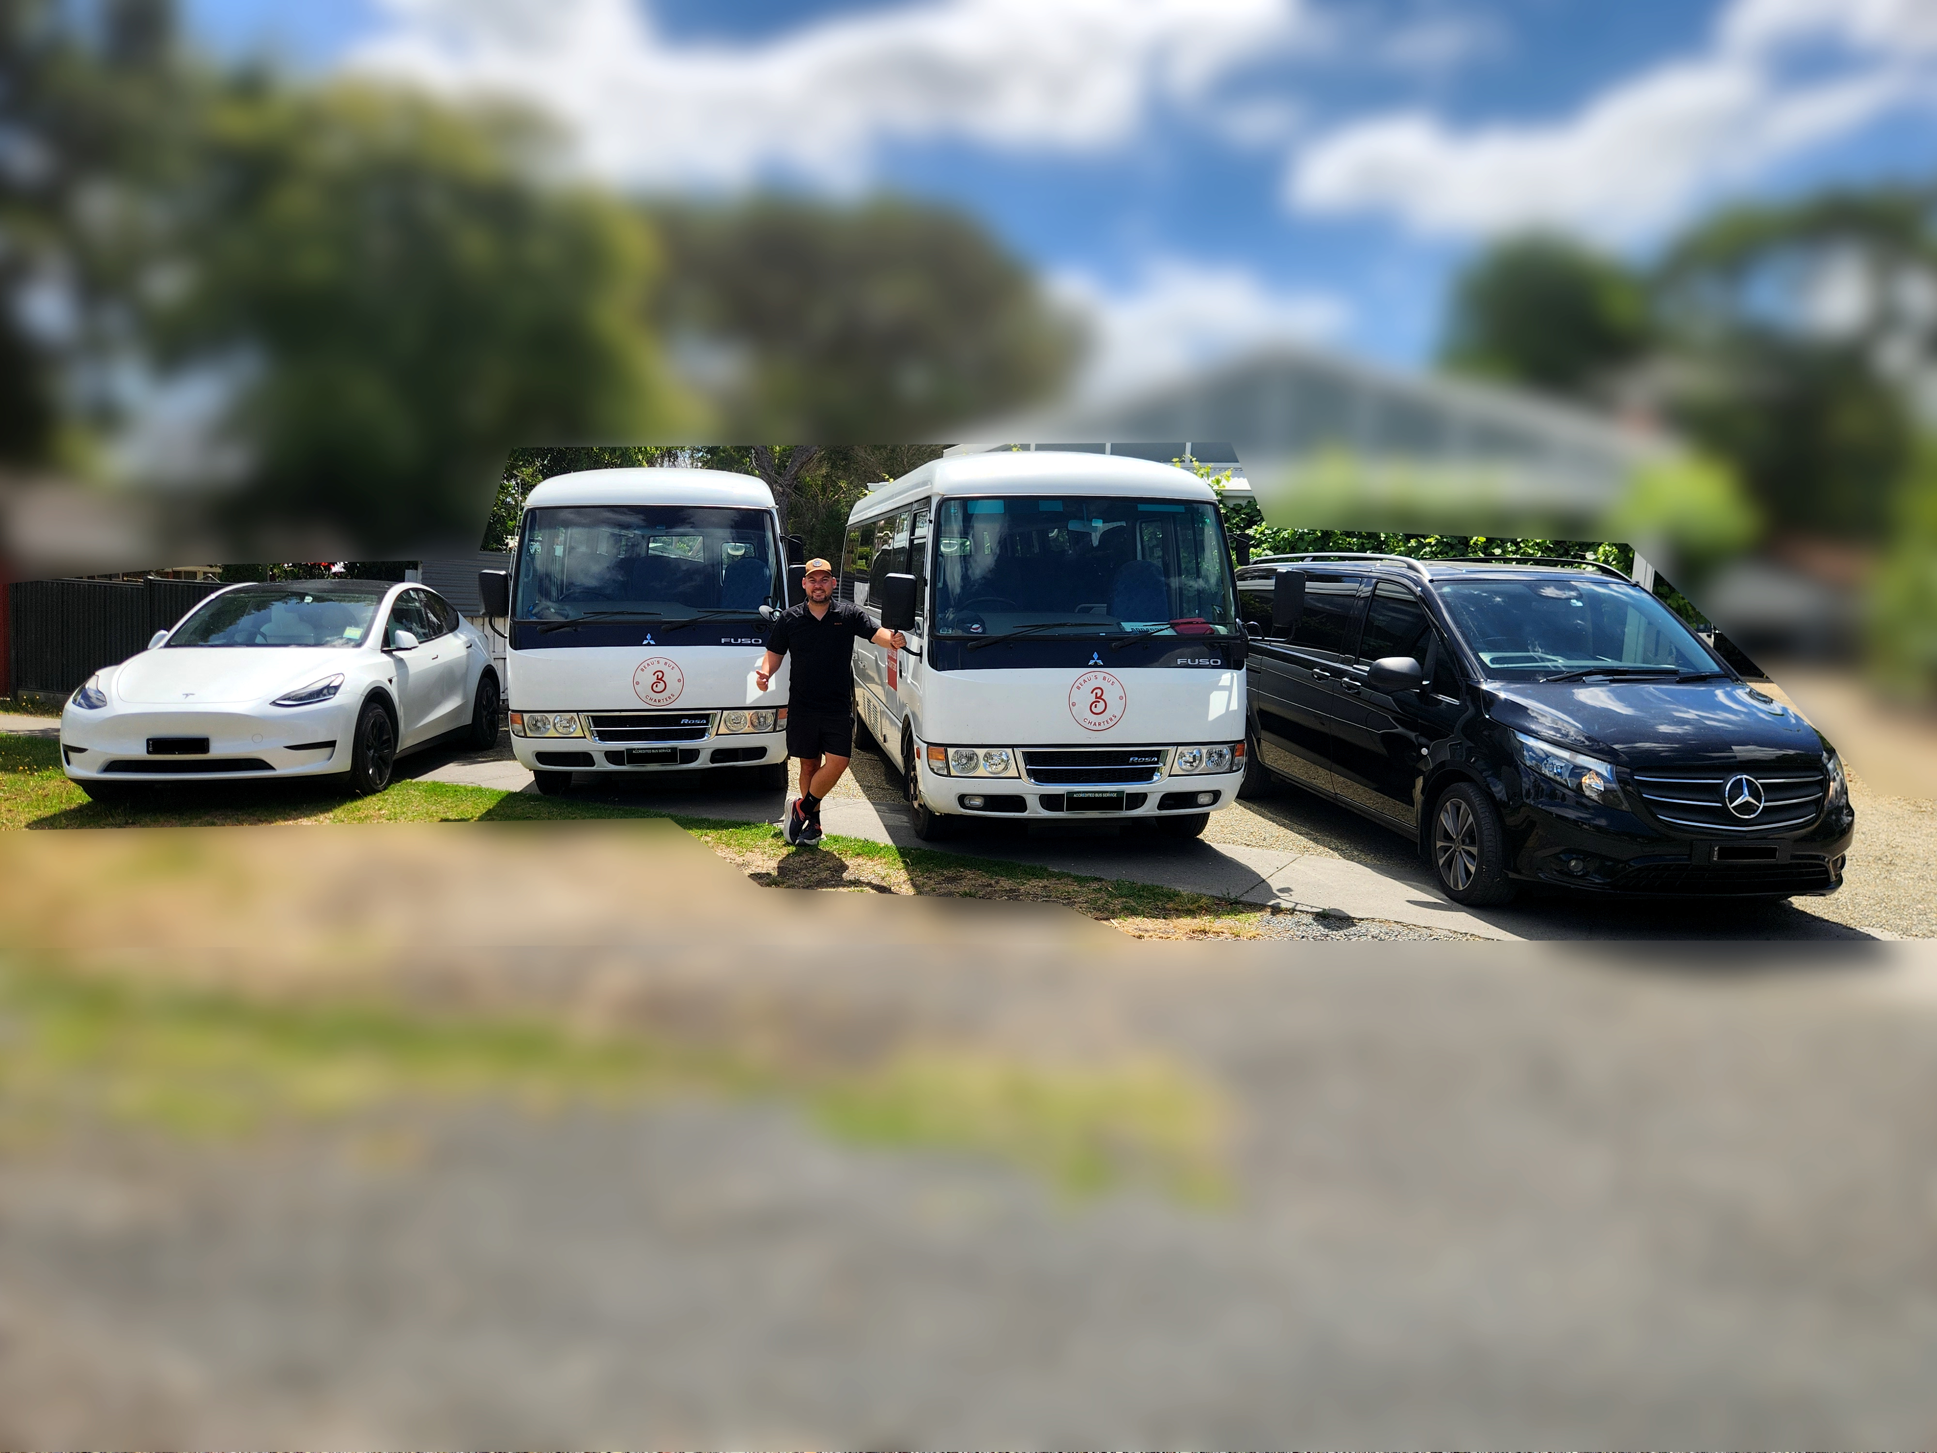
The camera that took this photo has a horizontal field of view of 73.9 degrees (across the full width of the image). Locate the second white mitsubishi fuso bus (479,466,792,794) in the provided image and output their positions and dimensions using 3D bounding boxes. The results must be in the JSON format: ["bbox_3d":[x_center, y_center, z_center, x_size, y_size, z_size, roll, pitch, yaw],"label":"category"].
[{"bbox_3d":[-2.938,-1.124,12.998,2.050,2.650,7.700,0,7,-10],"label":"second white mitsubishi fuso bus"}]

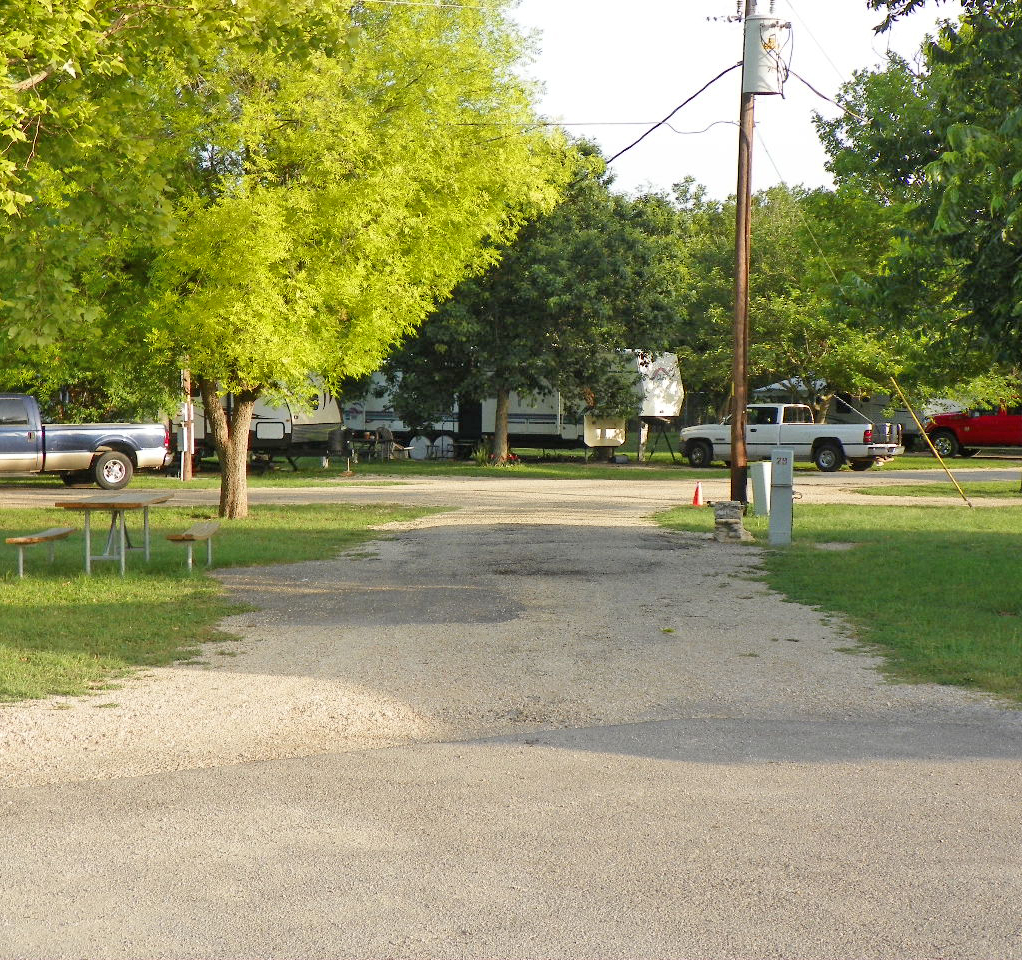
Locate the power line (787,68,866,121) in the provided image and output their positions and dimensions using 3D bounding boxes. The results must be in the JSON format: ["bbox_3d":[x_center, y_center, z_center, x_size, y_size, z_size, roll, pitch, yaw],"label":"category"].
[{"bbox_3d":[5.302,-6.466,34.582,0.080,0.600,4.000,1,2,30],"label":"power line"}]

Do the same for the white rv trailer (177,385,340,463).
[{"bbox_3d":[-8.181,-1.905,57.577,7.000,3.100,2.440,1,2,27],"label":"white rv trailer"}]

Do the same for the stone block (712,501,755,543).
[{"bbox_3d":[2.895,0.534,27.039,0.520,0.520,0.450,0,2,7],"label":"stone block"}]

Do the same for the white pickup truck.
[{"bbox_3d":[7.518,-1.199,55.294,5.700,1.870,2.020,1,2,30],"label":"white pickup truck"}]

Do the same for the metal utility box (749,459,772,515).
[{"bbox_3d":[4.024,0.127,33.228,0.250,0.860,0.250,-2,2,30],"label":"metal utility box"}]

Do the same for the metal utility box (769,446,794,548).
[{"bbox_3d":[3.410,0.209,26.226,0.270,1.230,0.220,0,2,11],"label":"metal utility box"}]

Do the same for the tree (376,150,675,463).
[{"bbox_3d":[0.589,-4.923,59.357,8.200,9.000,7.600,0,2,0],"label":"tree"}]

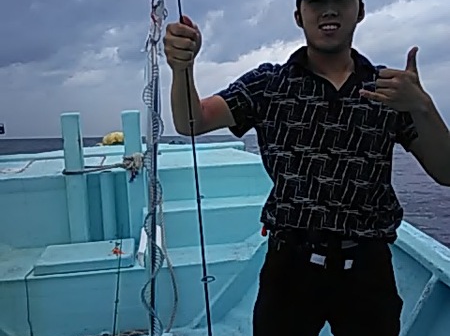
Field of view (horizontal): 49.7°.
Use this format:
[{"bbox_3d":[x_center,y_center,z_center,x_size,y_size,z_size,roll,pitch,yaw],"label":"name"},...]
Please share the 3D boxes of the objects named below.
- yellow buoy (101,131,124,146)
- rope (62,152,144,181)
[{"bbox_3d":[-1.241,-0.317,5.500,0.310,0.220,0.270,-2,4,-3],"label":"yellow buoy"},{"bbox_3d":[-0.914,-0.011,3.650,0.610,0.200,0.200,-3,4,-2],"label":"rope"}]

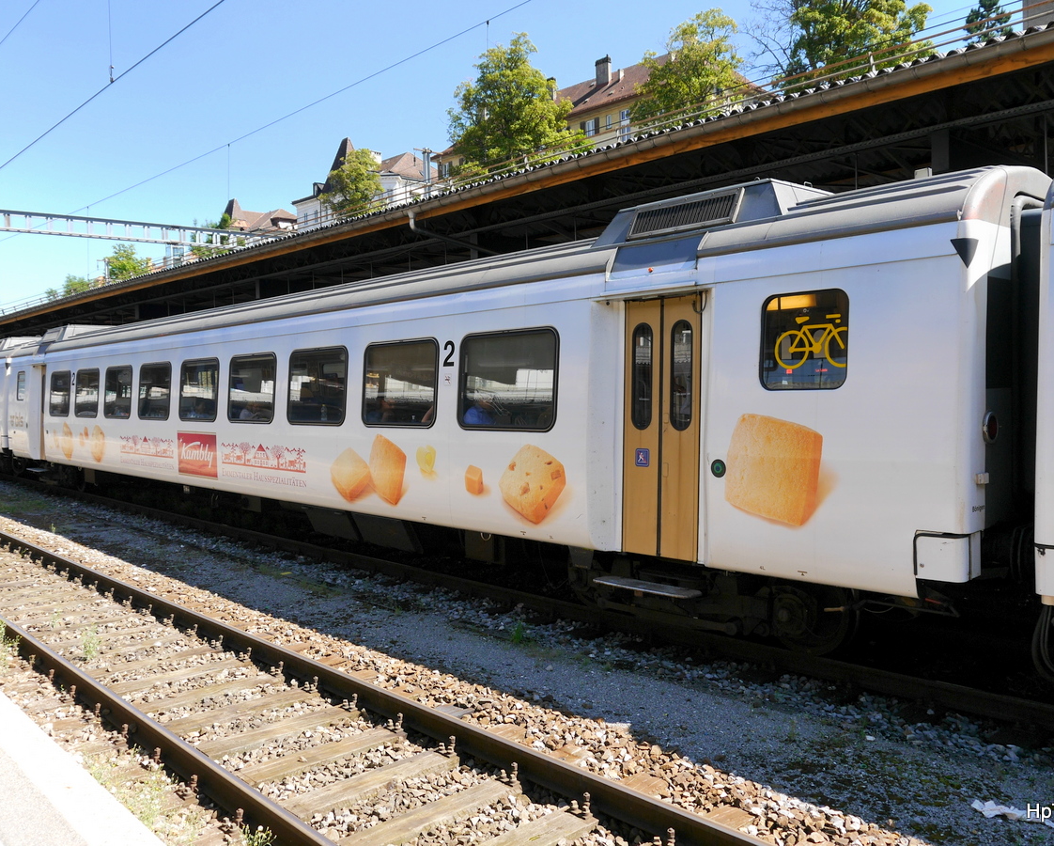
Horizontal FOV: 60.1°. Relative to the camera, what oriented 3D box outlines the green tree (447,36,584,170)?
[{"bbox_3d":[-0.775,-21.227,63.373,9.370,11.500,9.370,-1,2,0],"label":"green tree"}]

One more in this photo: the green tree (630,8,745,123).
[{"bbox_3d":[9.323,-19.085,52.463,6.573,9.300,6.573,-1,2,10],"label":"green tree"}]

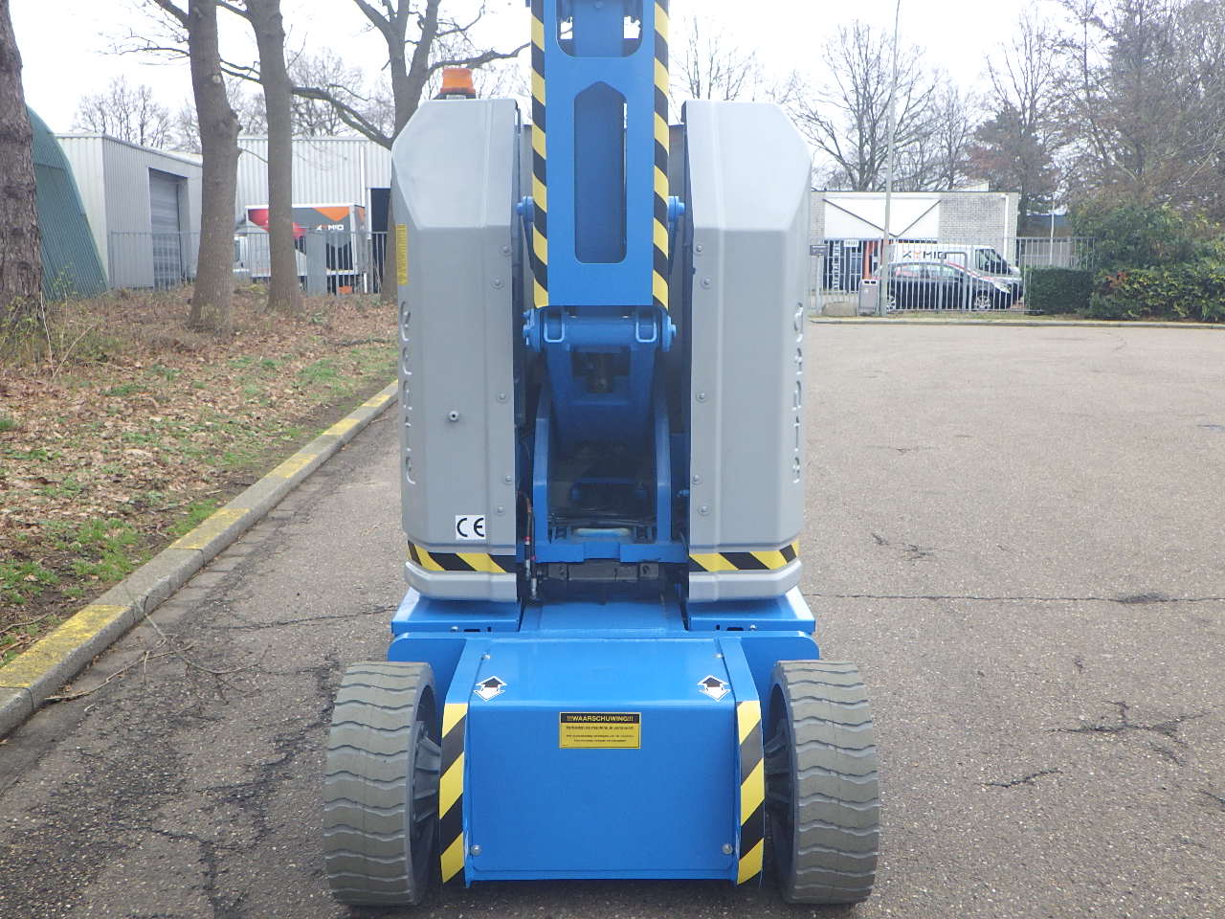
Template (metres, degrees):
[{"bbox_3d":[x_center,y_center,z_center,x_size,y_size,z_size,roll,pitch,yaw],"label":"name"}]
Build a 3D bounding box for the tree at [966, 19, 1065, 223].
[{"bbox_3d":[17.150,-13.180,51.531,4.400,12.000,4.400,0,10,0],"label":"tree"}]

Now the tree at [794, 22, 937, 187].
[{"bbox_3d":[12.400,-15.553,60.259,7.800,13.800,7.500,0,10,0],"label":"tree"}]

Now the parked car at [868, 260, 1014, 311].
[{"bbox_3d":[9.720,-5.209,35.832,4.300,1.460,1.780,2,10,12],"label":"parked car"}]

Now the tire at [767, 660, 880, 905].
[{"bbox_3d":[0.485,0.762,2.875,0.180,0.559,0.559,0,10,-1],"label":"tire"}]

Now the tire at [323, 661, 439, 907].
[{"bbox_3d":[-0.533,0.764,2.866,0.180,0.559,0.559,0,10,-1],"label":"tire"}]

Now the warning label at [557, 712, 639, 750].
[{"bbox_3d":[-0.028,0.601,2.666,0.182,0.085,0.003,0,-2,-1],"label":"warning label"}]

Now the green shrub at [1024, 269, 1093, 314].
[{"bbox_3d":[12.346,-4.675,33.184,1.850,1.280,1.400,0,10,0],"label":"green shrub"}]

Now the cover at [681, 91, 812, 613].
[{"bbox_3d":[0.356,-0.339,3.526,0.330,1.315,0.820,0,10,-1],"label":"cover"}]

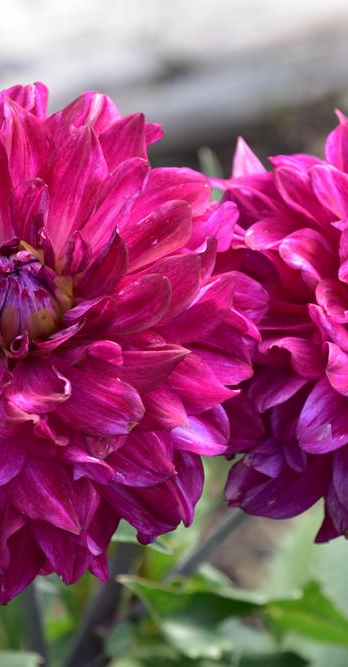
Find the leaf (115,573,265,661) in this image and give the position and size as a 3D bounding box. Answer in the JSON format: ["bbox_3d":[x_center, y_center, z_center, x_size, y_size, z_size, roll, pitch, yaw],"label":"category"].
[{"bbox_3d":[0.005,0.085,1.670,0.045,0.021,0.030,-14,22,-38],"label":"leaf"}]

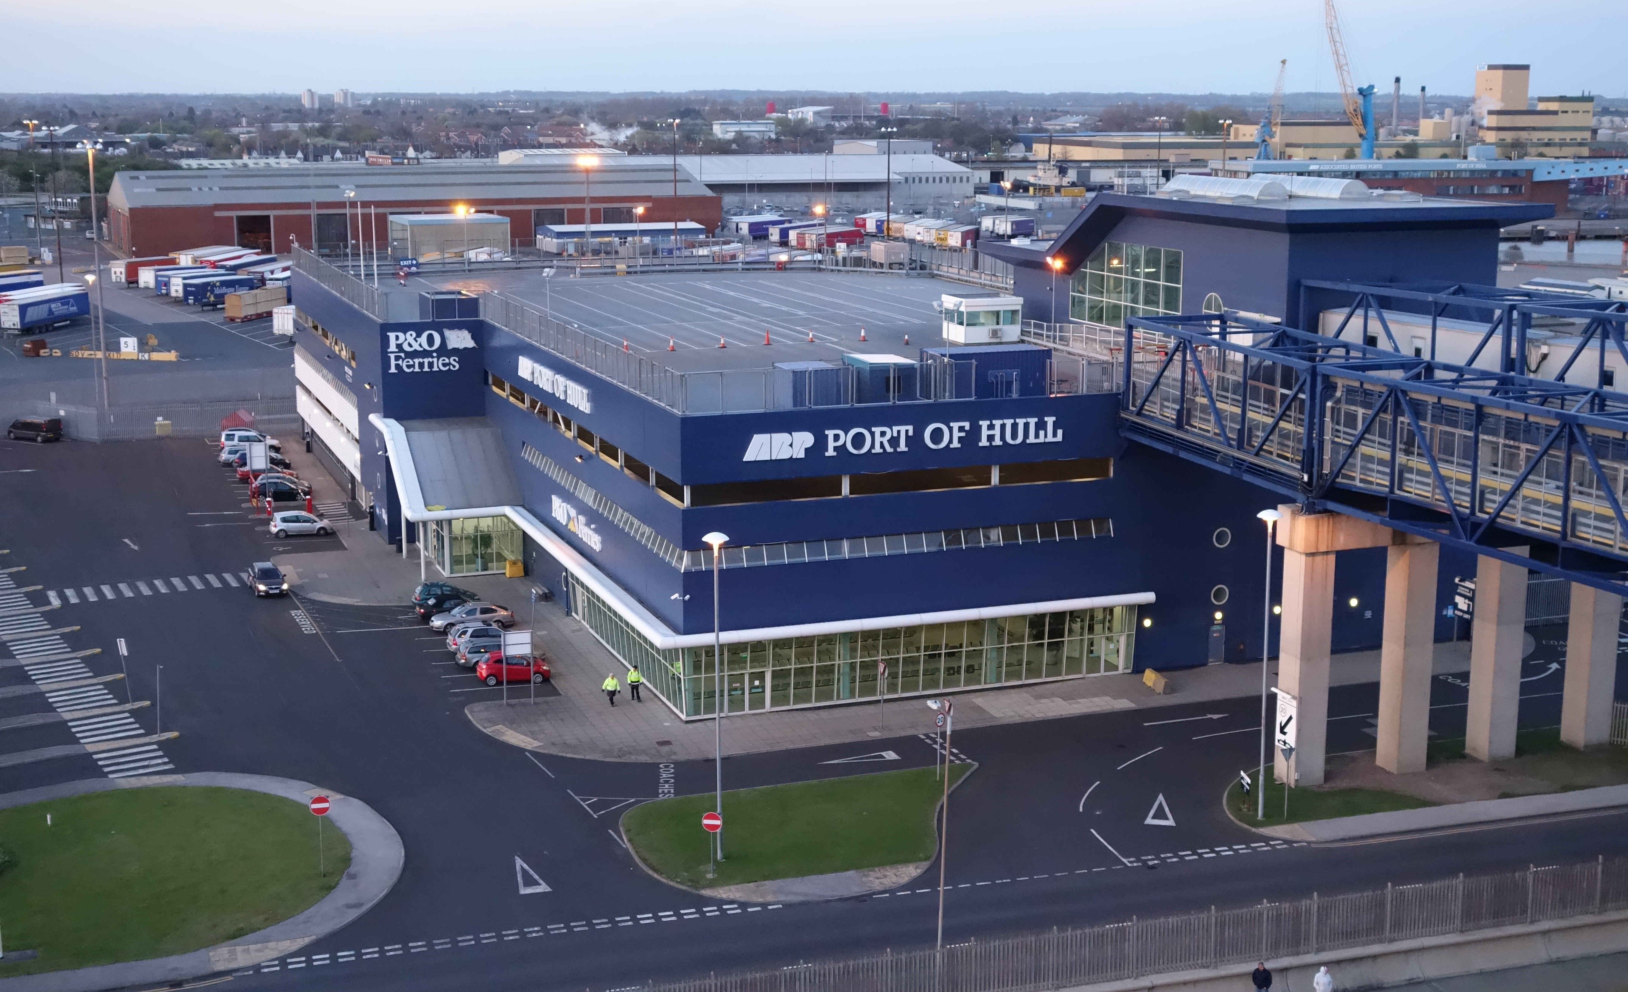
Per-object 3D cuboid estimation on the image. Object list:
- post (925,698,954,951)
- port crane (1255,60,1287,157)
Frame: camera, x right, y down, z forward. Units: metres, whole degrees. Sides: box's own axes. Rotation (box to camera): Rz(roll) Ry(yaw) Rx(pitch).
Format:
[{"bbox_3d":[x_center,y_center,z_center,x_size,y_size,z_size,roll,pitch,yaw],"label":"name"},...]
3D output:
[{"bbox_3d":[4.118,11.184,66.624,0.850,9.700,0.600,-4,11,-19],"label":"post"},{"bbox_3d":[159.387,-130.724,721.156,11.000,41.500,8.000,2,11,10],"label":"port crane"}]

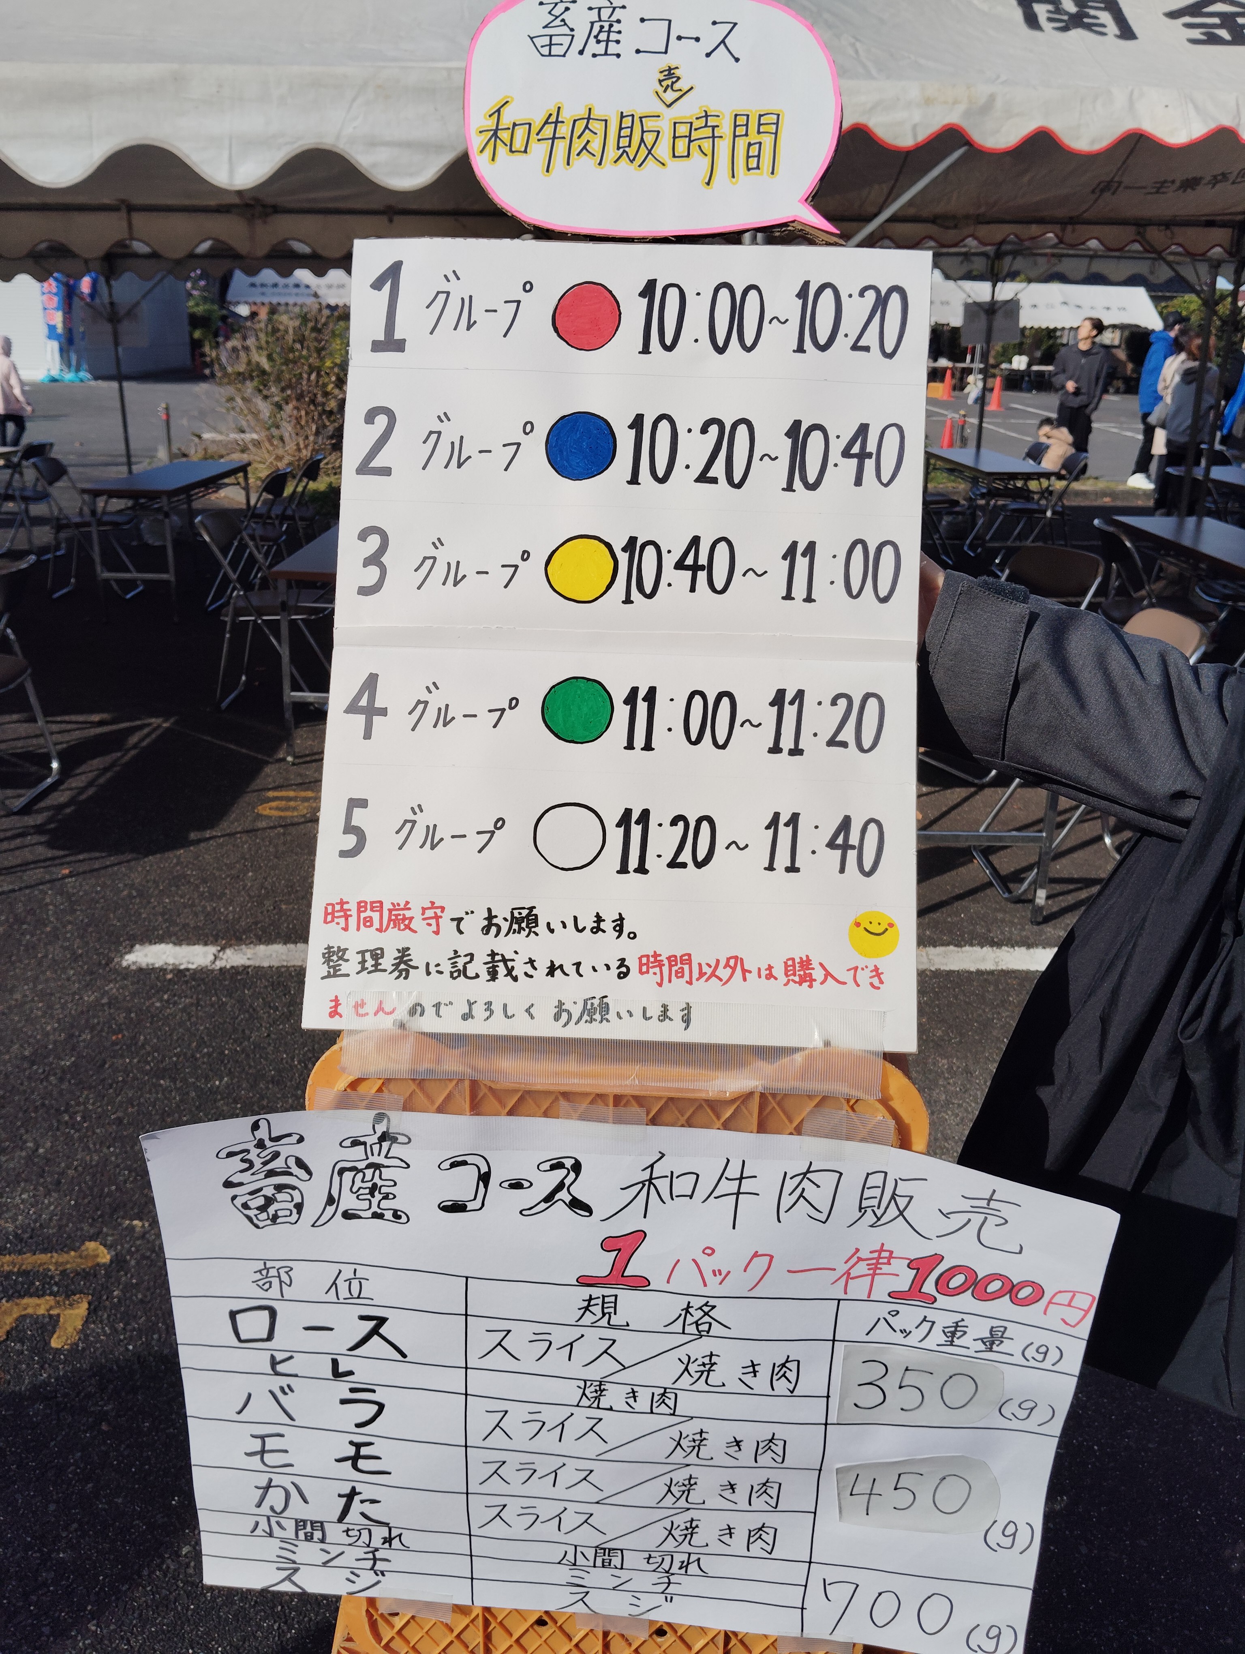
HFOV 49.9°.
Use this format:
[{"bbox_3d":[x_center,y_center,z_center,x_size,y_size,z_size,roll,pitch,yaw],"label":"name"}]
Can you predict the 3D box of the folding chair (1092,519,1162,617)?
[{"bbox_3d":[2.219,-0.883,5.673,0.500,0.780,0.460,2,20,4],"label":"folding chair"}]

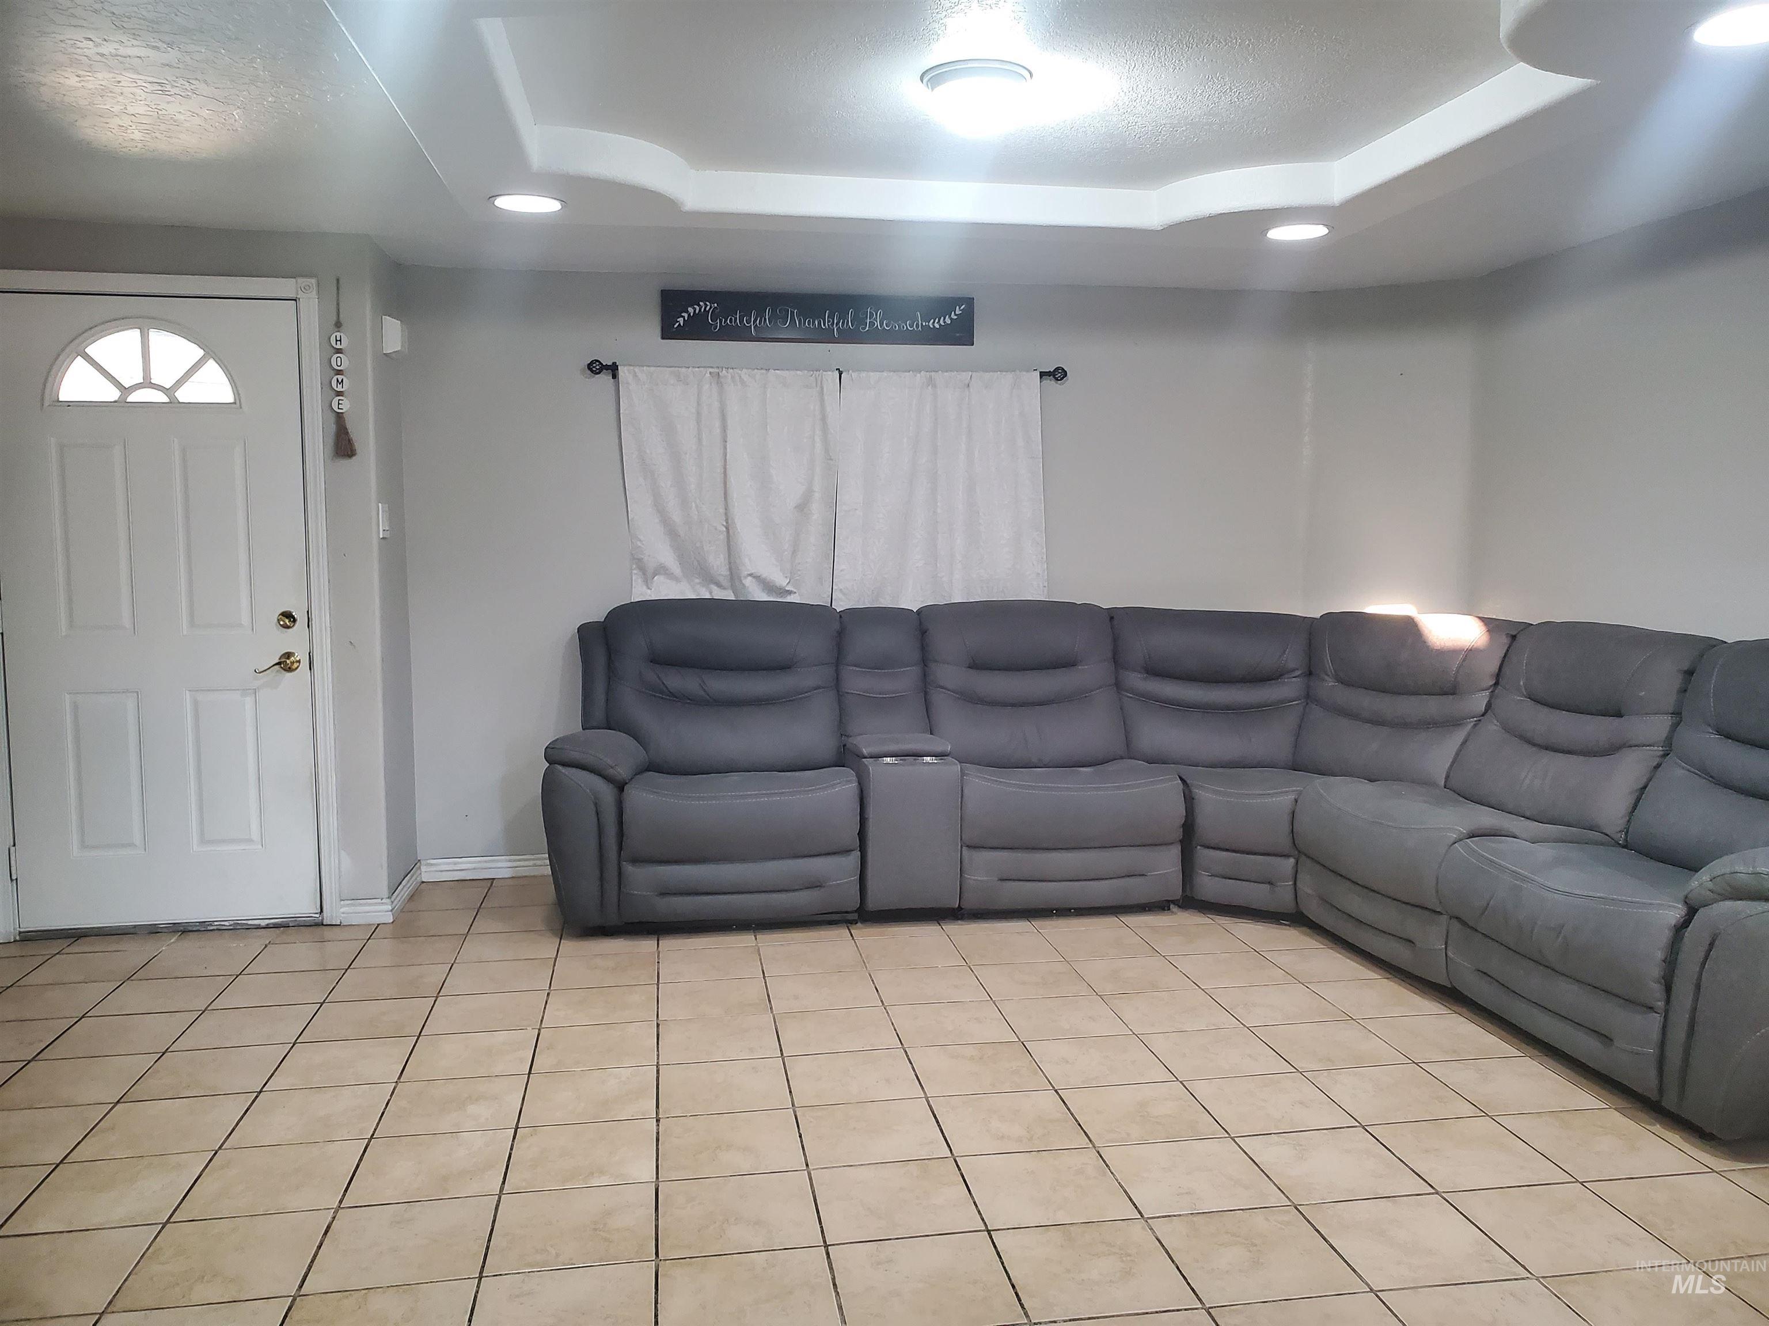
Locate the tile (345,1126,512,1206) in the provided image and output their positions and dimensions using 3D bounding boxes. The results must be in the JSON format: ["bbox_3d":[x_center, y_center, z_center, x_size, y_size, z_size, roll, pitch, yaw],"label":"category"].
[{"bbox_3d":[-0.932,1.044,2.743,0.300,0.010,0.300,-1,6,-9],"label":"tile"}]

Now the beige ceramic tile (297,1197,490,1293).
[{"bbox_3d":[-0.888,1.077,2.460,0.301,0.010,0.295,-1,6,-9],"label":"beige ceramic tile"}]

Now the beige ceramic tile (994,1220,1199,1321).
[{"bbox_3d":[0.372,1.091,2.385,0.305,0.010,0.303,-1,6,-9],"label":"beige ceramic tile"}]

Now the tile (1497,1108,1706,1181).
[{"bbox_3d":[1.540,1.043,2.870,0.305,0.010,0.303,-1,6,-9],"label":"tile"}]

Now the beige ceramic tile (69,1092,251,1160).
[{"bbox_3d":[-1.602,1.037,2.964,0.304,0.010,0.299,-1,6,-10],"label":"beige ceramic tile"}]

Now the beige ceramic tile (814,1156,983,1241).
[{"bbox_3d":[0.021,1.061,2.611,0.301,0.010,0.295,-1,6,-9],"label":"beige ceramic tile"}]

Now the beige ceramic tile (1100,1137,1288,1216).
[{"bbox_3d":[0.632,1.060,2.734,0.304,0.010,0.299,-1,6,-10],"label":"beige ceramic tile"}]

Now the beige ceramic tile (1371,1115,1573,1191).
[{"bbox_3d":[1.232,1.040,2.813,0.301,0.010,0.295,-1,6,-9],"label":"beige ceramic tile"}]

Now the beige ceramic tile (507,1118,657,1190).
[{"bbox_3d":[-0.637,1.050,2.824,0.305,0.010,0.303,-1,6,-9],"label":"beige ceramic tile"}]

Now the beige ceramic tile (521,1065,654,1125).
[{"bbox_3d":[-0.687,1.022,3.120,0.305,0.010,0.303,-1,6,-9],"label":"beige ceramic tile"}]

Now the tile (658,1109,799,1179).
[{"bbox_3d":[-0.330,1.033,2.844,0.300,0.010,0.300,-1,6,-9],"label":"tile"}]

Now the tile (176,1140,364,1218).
[{"bbox_3d":[-1.240,1.053,2.703,0.301,0.010,0.295,-1,6,-9],"label":"tile"}]

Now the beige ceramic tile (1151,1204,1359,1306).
[{"bbox_3d":[0.672,1.074,2.405,0.300,0.010,0.300,-1,6,-9],"label":"beige ceramic tile"}]

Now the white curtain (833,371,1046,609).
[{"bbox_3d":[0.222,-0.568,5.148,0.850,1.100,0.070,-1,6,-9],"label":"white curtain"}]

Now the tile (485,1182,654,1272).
[{"bbox_3d":[-0.585,1.071,2.510,0.301,0.010,0.295,-1,6,-9],"label":"tile"}]

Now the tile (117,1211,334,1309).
[{"bbox_3d":[-1.195,1.090,2.422,0.305,0.010,0.303,-1,6,-9],"label":"tile"}]

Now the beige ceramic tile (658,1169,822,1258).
[{"bbox_3d":[-0.282,1.066,2.561,0.301,0.010,0.295,-1,6,-9],"label":"beige ceramic tile"}]

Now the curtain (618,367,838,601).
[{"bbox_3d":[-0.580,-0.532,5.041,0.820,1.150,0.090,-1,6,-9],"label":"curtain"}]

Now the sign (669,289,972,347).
[{"bbox_3d":[-0.246,-1.318,5.091,1.202,0.183,0.020,-1,6,-10],"label":"sign"}]

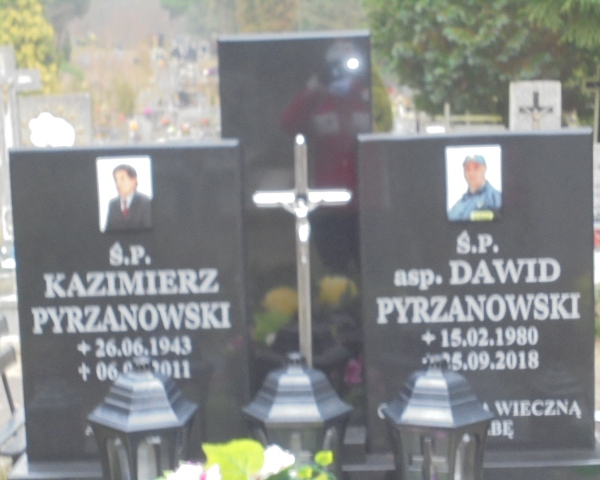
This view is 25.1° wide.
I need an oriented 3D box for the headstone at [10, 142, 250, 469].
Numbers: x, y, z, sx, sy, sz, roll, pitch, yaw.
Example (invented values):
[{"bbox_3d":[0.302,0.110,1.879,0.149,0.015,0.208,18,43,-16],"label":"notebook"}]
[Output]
[{"bbox_3d":[-0.427,0.160,3.486,0.584,0.813,0.085,-2,7,2],"label":"headstone"}]

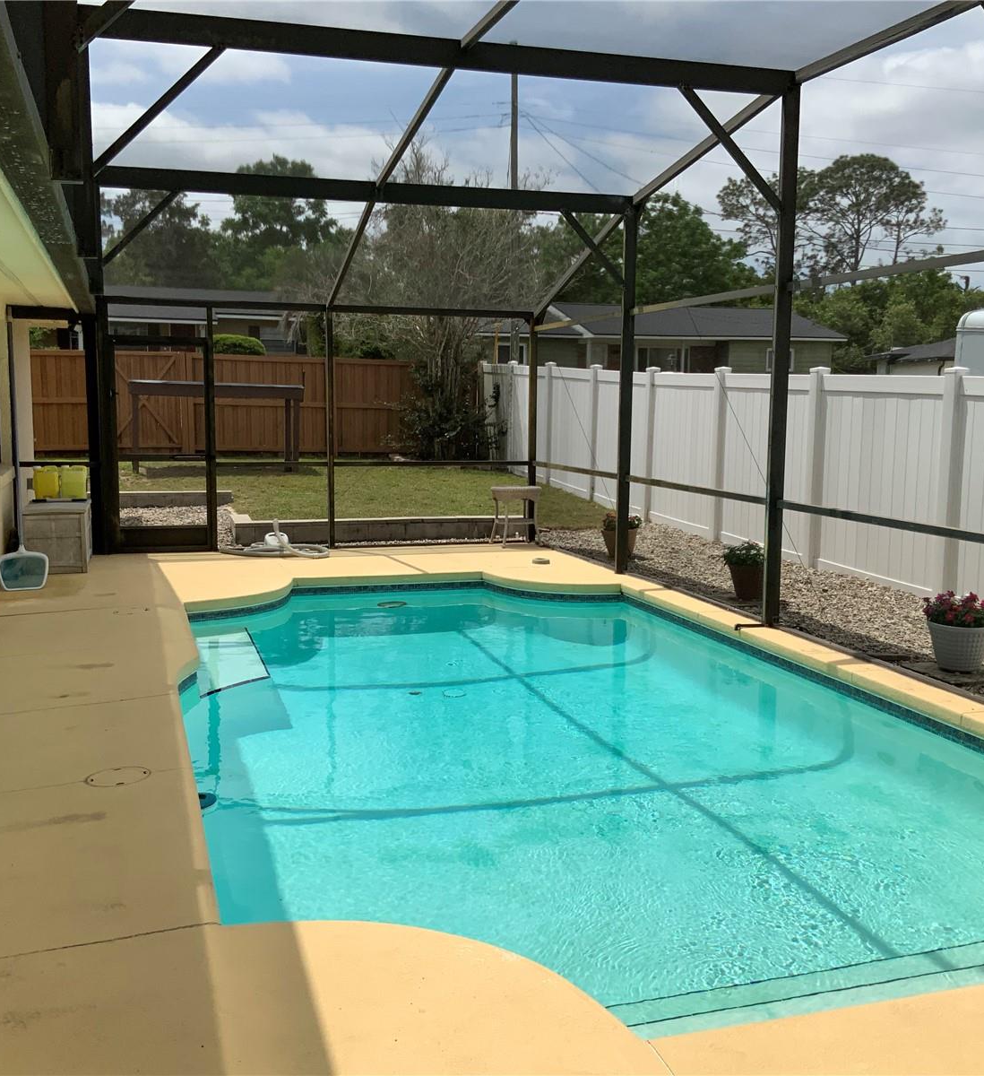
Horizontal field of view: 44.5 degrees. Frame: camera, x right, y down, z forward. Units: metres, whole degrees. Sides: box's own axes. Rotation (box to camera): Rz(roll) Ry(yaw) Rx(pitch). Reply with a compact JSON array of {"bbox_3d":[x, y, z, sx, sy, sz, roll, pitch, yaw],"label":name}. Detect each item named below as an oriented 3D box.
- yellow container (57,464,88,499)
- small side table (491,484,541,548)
[{"bbox_3d":[-3.809,-0.502,10.923,0.235,0.310,0.165,-2,7,-17],"label":"yellow container"},{"bbox_3d":[0.257,-0.218,12.483,0.440,0.585,0.370,-2,7,-17],"label":"small side table"}]

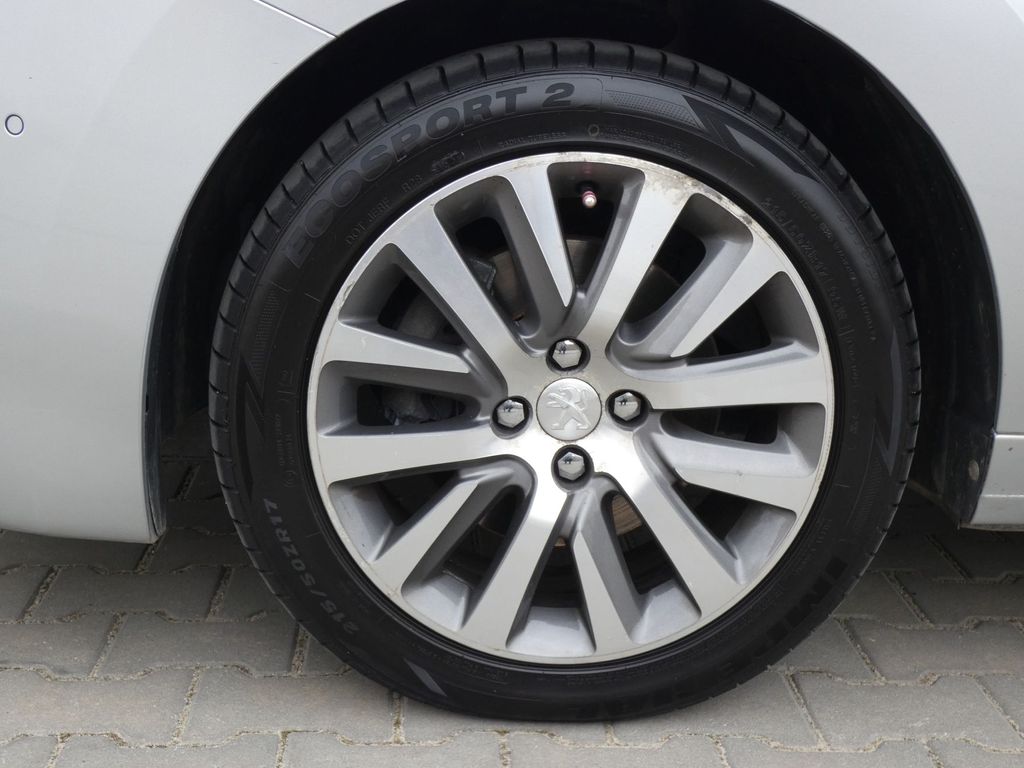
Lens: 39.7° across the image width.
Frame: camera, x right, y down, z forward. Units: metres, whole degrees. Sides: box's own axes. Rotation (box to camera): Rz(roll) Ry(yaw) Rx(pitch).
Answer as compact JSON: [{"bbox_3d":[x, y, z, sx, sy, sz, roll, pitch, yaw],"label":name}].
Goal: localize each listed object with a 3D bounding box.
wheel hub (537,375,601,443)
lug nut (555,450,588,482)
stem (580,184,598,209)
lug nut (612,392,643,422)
[{"bbox_3d":[0.053,0.023,1.307,0.060,0.060,0.020,-1,14,-3],"label":"wheel hub"},{"bbox_3d":[0.055,0.077,1.322,0.025,0.026,0.022,-1,14,-3],"label":"lug nut"},{"bbox_3d":[0.070,-0.170,1.285,0.012,0.012,0.032,0,26,-1],"label":"stem"},{"bbox_3d":[0.107,0.021,1.313,0.025,0.026,0.022,-1,14,-3],"label":"lug nut"}]

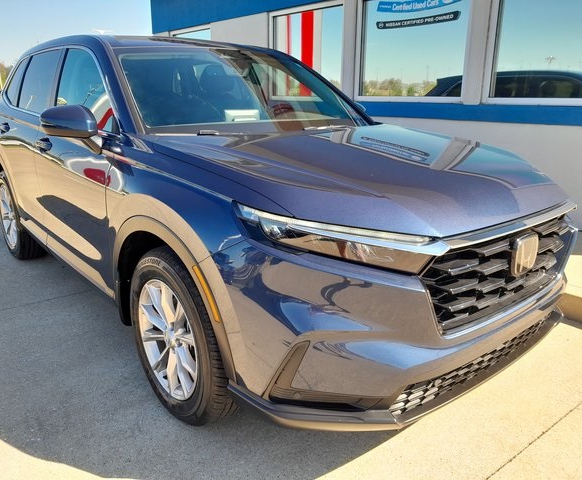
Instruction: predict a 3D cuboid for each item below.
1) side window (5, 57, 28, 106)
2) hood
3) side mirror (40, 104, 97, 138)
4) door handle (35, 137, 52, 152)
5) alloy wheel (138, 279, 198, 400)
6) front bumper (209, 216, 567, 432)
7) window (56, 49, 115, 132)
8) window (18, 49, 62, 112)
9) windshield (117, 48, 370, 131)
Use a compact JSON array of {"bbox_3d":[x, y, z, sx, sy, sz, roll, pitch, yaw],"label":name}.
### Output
[{"bbox_3d":[-1.943,-1.127,3.579,0.070,0.350,0.440,16,1,-43],"label":"side window"},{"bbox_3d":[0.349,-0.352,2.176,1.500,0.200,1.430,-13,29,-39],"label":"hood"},{"bbox_3d":[-0.977,-0.518,2.219,0.230,0.150,0.165,-13,20,-39],"label":"side mirror"},{"bbox_3d":[-1.321,-0.509,2.682,0.060,0.060,0.210,-13,20,-39],"label":"door handle"},{"bbox_3d":[-0.410,0.371,1.984,0.190,0.484,0.484,-13,20,-39],"label":"alloy wheel"},{"bbox_3d":[0.607,0.177,2.008,1.800,0.630,0.640,-13,20,-39],"label":"front bumper"},{"bbox_3d":[-0.969,-0.766,2.462,0.080,0.460,0.950,16,1,-43],"label":"window"},{"bbox_3d":[-1.545,-0.987,3.125,0.070,0.390,0.760,16,1,-43],"label":"window"},{"bbox_3d":[-0.281,-0.840,2.809,1.410,0.160,0.900,-13,53,-39],"label":"windshield"}]

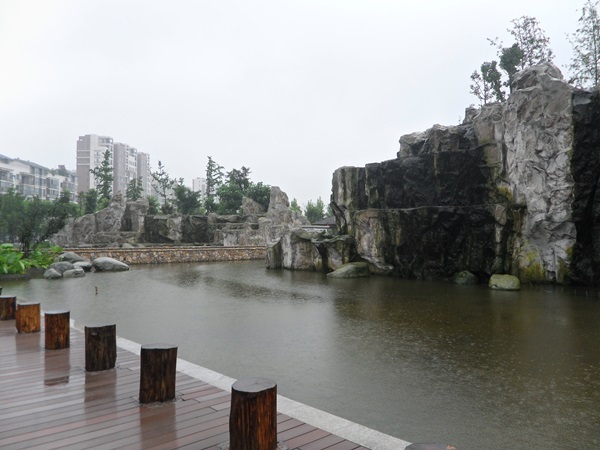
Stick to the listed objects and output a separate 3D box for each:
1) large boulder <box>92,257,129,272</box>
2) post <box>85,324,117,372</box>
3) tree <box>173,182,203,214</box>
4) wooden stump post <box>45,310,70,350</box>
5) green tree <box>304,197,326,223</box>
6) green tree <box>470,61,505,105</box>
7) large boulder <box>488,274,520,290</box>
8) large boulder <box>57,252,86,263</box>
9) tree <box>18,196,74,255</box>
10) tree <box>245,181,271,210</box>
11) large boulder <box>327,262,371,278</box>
[{"bbox_3d":[-12.237,2.574,30.300,2.331,1.004,1.500,1,-3,-22],"label":"large boulder"},{"bbox_3d":[-2.386,1.467,5.622,0.350,0.495,0.350,1,-3,-23],"label":"post"},{"bbox_3d":[-11.912,-2.885,50.000,2.991,3.953,2.900,0,-3,-13],"label":"tree"},{"bbox_3d":[-3.324,1.447,6.420,0.340,0.500,0.340,1,-2,-27],"label":"wooden stump post"},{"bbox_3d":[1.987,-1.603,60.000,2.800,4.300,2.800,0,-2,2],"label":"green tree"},{"bbox_3d":[10.817,-8.192,27.000,1.962,2.596,2.000,-1,-3,22],"label":"green tree"},{"bbox_3d":[7.297,2.052,16.700,1.080,0.550,0.800,0,-2,24],"label":"large boulder"},{"bbox_3d":[-15.380,2.288,31.500,2.019,0.875,1.500,1,-3,-26],"label":"large boulder"},{"bbox_3d":[-14.083,0.083,26.000,2.900,3.400,2.700,1,-2,-28],"label":"tree"},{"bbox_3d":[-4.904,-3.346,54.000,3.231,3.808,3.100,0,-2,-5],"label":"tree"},{"bbox_3d":[2.238,2.100,21.600,1.950,0.700,1.250,0,-2,6],"label":"large boulder"}]

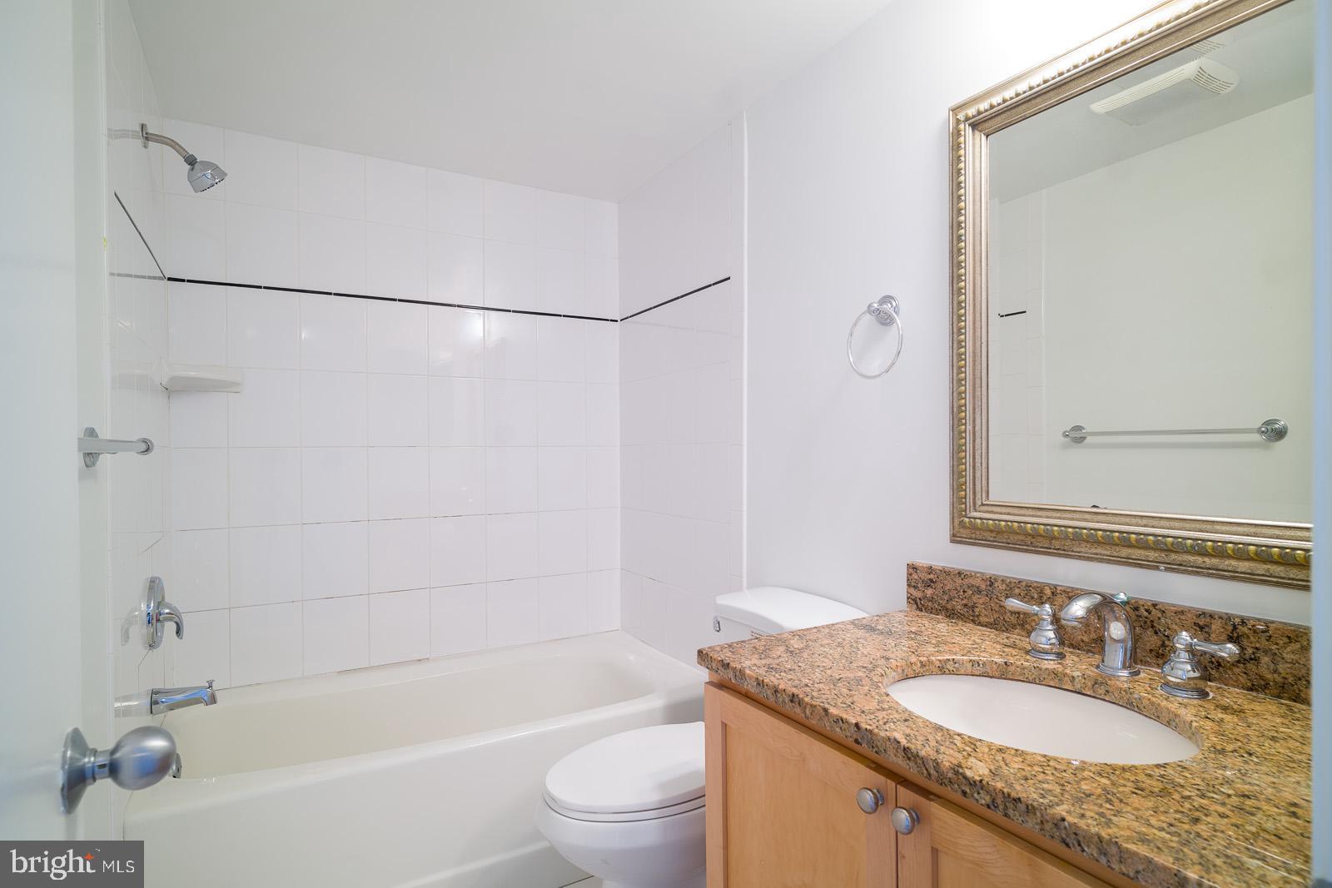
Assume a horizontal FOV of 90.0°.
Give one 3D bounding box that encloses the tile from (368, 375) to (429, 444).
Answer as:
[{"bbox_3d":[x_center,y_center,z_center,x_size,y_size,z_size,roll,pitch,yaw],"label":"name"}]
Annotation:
[{"bbox_3d":[-0.944,-0.116,2.354,0.201,0.254,0.010,0,-1,-29],"label":"tile"}]

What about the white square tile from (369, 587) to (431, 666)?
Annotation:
[{"bbox_3d":[-0.945,0.651,2.367,0.202,0.254,0.010,0,0,-29],"label":"white square tile"}]

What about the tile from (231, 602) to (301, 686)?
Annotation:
[{"bbox_3d":[-1.300,0.649,2.171,0.201,0.252,0.010,0,0,-28],"label":"tile"}]

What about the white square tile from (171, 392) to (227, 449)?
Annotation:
[{"bbox_3d":[-1.460,-0.115,2.088,0.151,0.253,0.010,0,-1,-28],"label":"white square tile"}]

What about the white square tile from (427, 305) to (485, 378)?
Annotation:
[{"bbox_3d":[-0.770,-0.374,2.455,0.201,0.257,0.010,0,-1,-29],"label":"white square tile"}]

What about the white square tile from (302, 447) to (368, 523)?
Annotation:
[{"bbox_3d":[-1.126,0.140,2.269,0.202,0.254,0.010,0,0,-29],"label":"white square tile"}]

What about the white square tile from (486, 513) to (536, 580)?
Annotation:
[{"bbox_3d":[-0.591,0.393,2.564,0.202,0.254,0.010,0,0,-29],"label":"white square tile"}]

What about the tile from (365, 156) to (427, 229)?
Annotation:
[{"bbox_3d":[-0.955,-0.886,2.368,0.202,0.226,0.010,0,0,-29],"label":"tile"}]

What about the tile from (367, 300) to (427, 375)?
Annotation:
[{"bbox_3d":[-0.947,-0.373,2.357,0.201,0.257,0.010,0,-1,-29],"label":"tile"}]

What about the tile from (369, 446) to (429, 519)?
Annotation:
[{"bbox_3d":[-0.942,0.139,2.352,0.201,0.252,0.010,0,-1,-29],"label":"tile"}]

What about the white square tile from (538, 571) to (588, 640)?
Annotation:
[{"bbox_3d":[-0.412,0.648,2.662,0.202,0.254,0.010,0,0,-29],"label":"white square tile"}]

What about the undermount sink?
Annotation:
[{"bbox_3d":[0.490,0.457,0.915,0.360,0.165,0.420,0,0,-30],"label":"undermount sink"}]

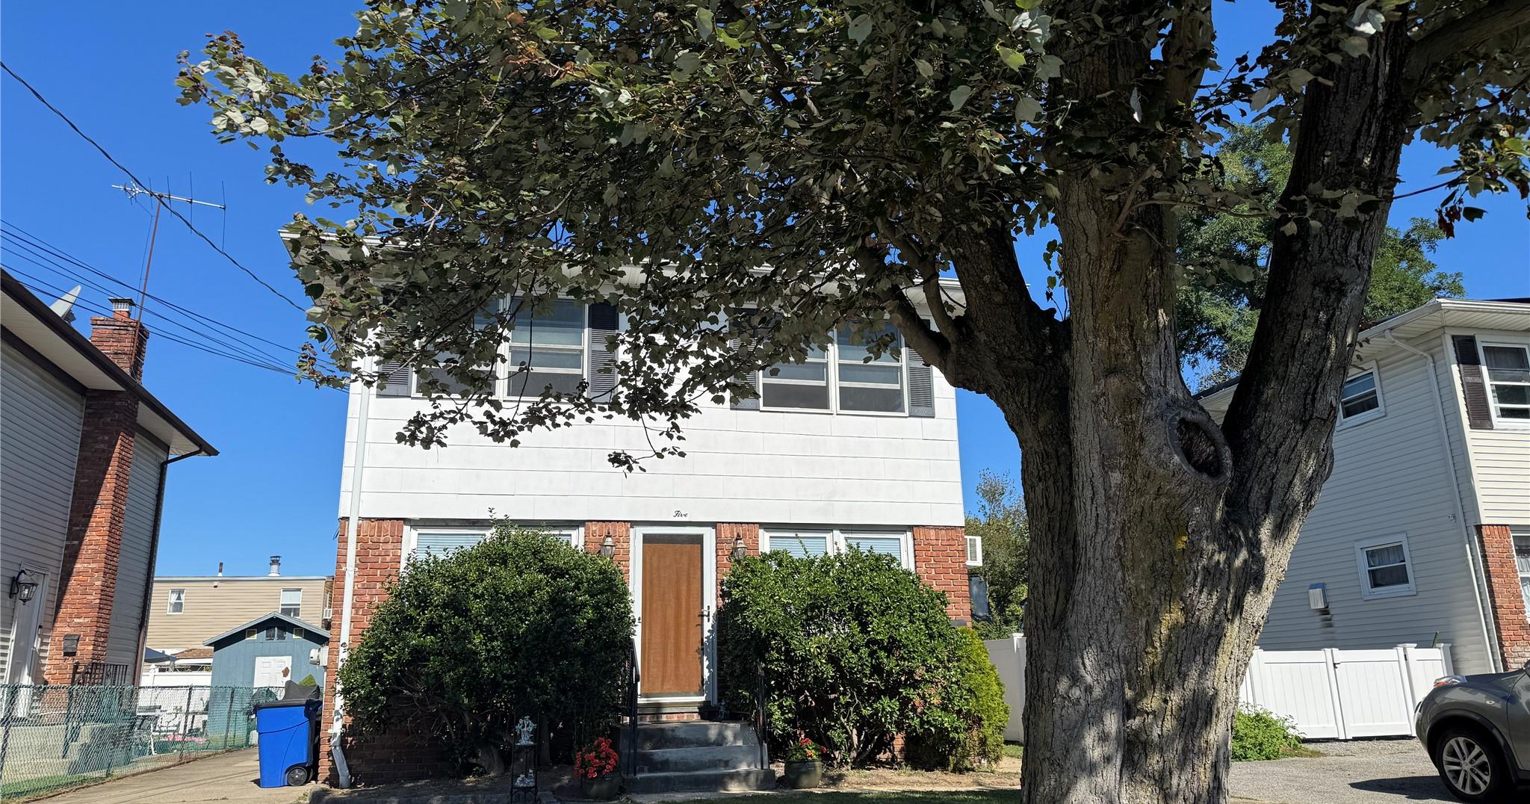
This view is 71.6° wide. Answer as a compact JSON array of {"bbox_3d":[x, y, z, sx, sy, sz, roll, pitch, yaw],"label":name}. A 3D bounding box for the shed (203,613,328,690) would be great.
[{"bbox_3d":[-11.442,6.450,25.090,2.830,2.790,2.900,2,-15,-13],"label":"shed"}]

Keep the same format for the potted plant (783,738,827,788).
[{"bbox_3d":[0.369,3.607,10.634,0.430,0.470,0.420,-1,-14,0],"label":"potted plant"}]

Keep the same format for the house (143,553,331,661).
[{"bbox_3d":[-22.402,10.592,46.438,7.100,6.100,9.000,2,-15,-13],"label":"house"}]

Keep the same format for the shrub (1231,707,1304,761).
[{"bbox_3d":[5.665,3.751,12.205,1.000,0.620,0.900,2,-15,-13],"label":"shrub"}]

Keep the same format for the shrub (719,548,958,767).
[{"bbox_3d":[0.819,2.793,11.662,2.710,2.340,1.850,2,-15,-13],"label":"shrub"}]

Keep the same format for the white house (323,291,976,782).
[{"bbox_3d":[-2.130,2.246,16.896,7.900,6.200,9.900,2,-15,-13],"label":"white house"}]

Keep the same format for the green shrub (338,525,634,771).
[{"bbox_3d":[-2.786,2.530,10.818,2.890,2.500,1.900,2,-15,-13],"label":"green shrub"}]

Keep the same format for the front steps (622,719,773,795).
[{"bbox_3d":[-0.808,3.708,11.184,1.480,0.590,1.650,2,-15,-13],"label":"front steps"}]

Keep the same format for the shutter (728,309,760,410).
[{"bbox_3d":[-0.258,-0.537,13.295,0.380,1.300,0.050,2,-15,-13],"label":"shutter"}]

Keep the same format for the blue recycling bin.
[{"bbox_3d":[-5.779,4.108,12.805,0.730,0.976,0.600,2,-15,-13],"label":"blue recycling bin"}]

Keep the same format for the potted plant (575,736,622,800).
[{"bbox_3d":[-1.553,3.439,9.939,0.440,0.560,0.420,2,-15,-13],"label":"potted plant"}]

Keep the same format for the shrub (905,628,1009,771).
[{"bbox_3d":[2.181,3.358,12.089,1.200,1.550,1.100,2,-15,-13],"label":"shrub"}]

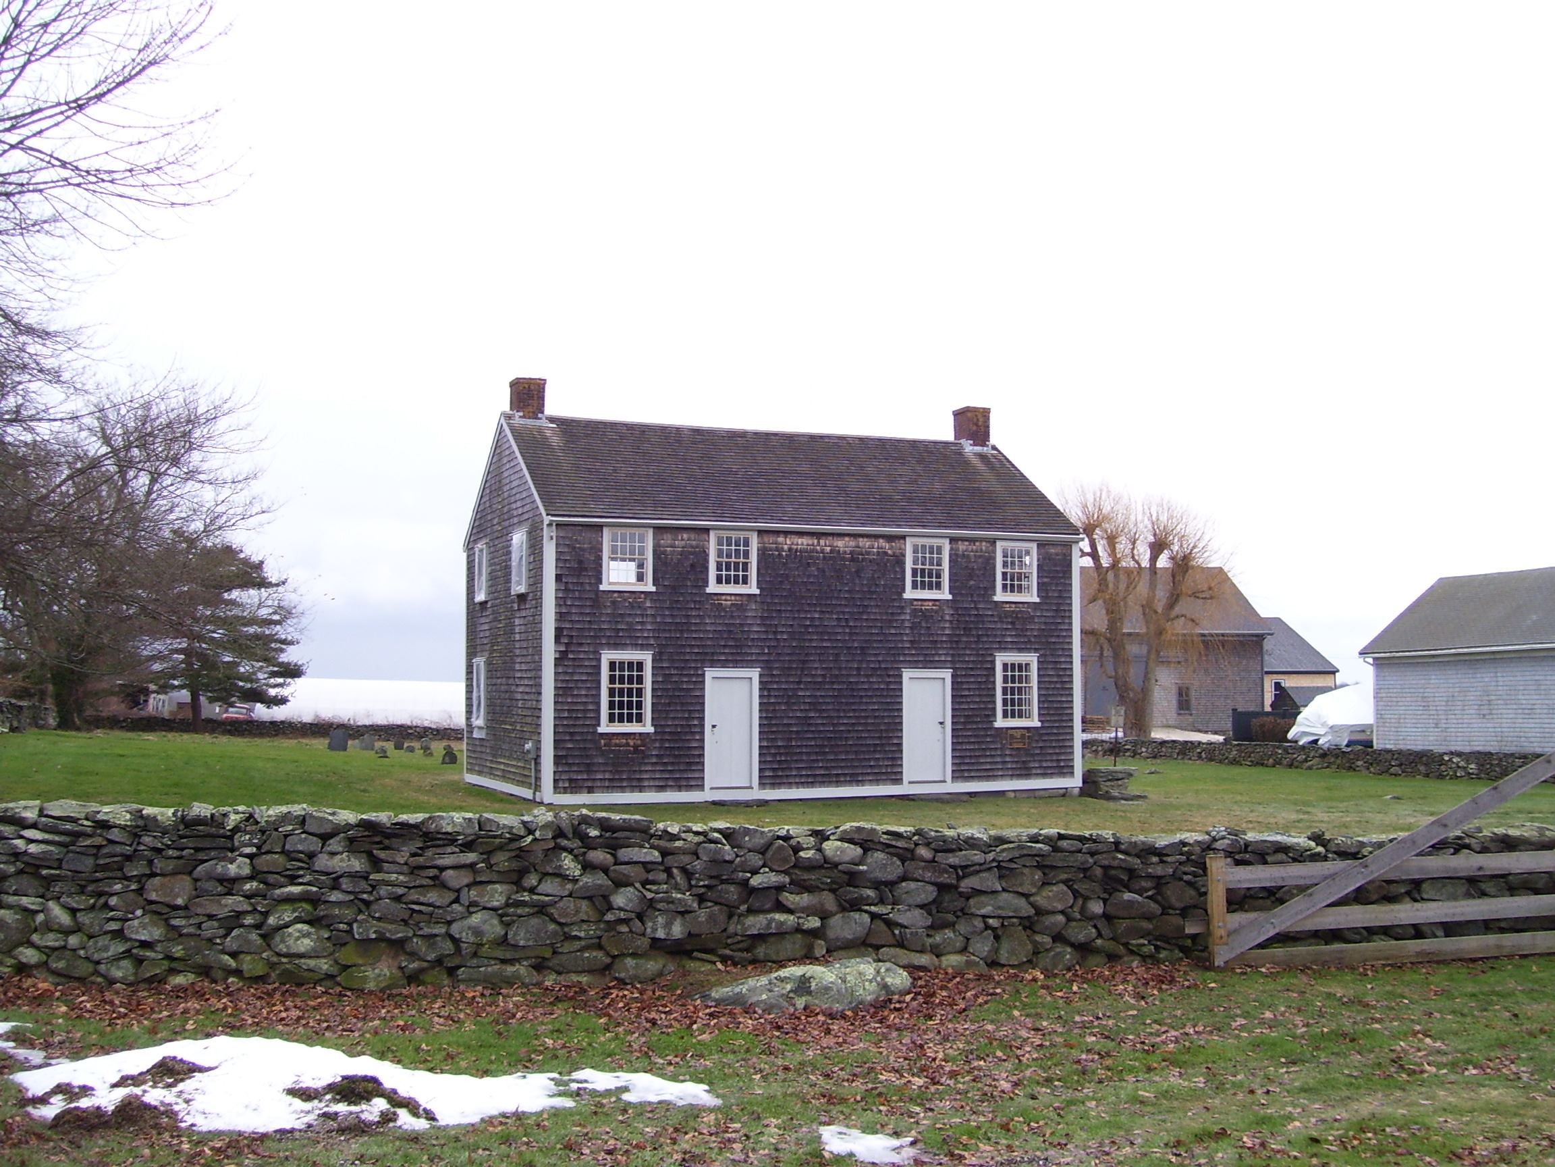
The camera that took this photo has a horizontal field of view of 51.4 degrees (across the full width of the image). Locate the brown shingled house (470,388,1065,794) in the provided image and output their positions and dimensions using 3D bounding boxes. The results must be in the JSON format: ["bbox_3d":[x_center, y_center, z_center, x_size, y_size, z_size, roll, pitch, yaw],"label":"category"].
[{"bbox_3d":[-0.292,0.143,33.713,11.125,8.070,7.250,1,-4,-22],"label":"brown shingled house"}]

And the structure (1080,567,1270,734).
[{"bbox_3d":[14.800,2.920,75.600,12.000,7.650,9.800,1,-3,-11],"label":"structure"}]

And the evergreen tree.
[{"bbox_3d":[-22.200,2.080,64.000,6.800,7.700,6.600,0,-3,0],"label":"evergreen tree"}]

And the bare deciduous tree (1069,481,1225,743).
[{"bbox_3d":[11.750,1.000,52.000,5.000,8.400,5.000,0,-3,0],"label":"bare deciduous tree"}]

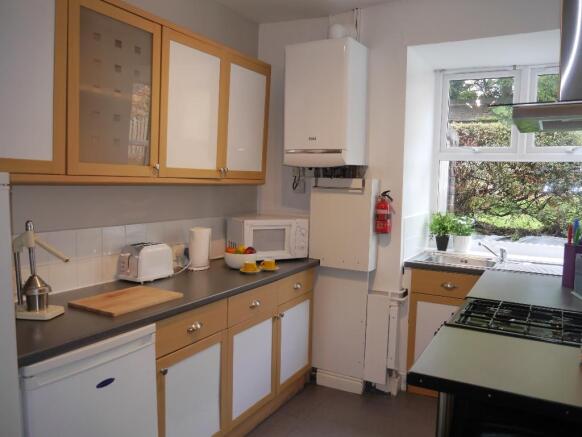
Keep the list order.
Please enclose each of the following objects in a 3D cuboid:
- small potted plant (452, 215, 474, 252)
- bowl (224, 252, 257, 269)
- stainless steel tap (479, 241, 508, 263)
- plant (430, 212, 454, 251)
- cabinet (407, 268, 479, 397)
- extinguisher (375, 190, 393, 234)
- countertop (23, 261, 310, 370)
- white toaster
[{"bbox_3d":[1.351,0.126,3.682,0.165,0.278,0.165,4,5,29],"label":"small potted plant"},{"bbox_3d":[-0.323,0.264,3.033,0.200,0.083,0.200,1,5,0],"label":"bowl"},{"bbox_3d":[1.425,0.235,3.352,0.180,0.150,0.050,2,5,9],"label":"stainless steel tap"},{"bbox_3d":[1.204,0.104,3.751,0.180,0.295,0.180,4,5,29],"label":"plant"},{"bbox_3d":[1.197,0.774,3.437,0.500,0.870,0.580,4,5,29],"label":"cabinet"},{"bbox_3d":[0.616,-0.036,3.138,0.105,0.285,0.100,4,5,29],"label":"extinguisher"},{"bbox_3d":[-0.587,0.359,2.533,0.620,0.035,2.190,4,5,29],"label":"countertop"},{"bbox_3d":[-0.808,0.235,2.646,0.175,0.185,0.275,4,6,33],"label":"white toaster"}]

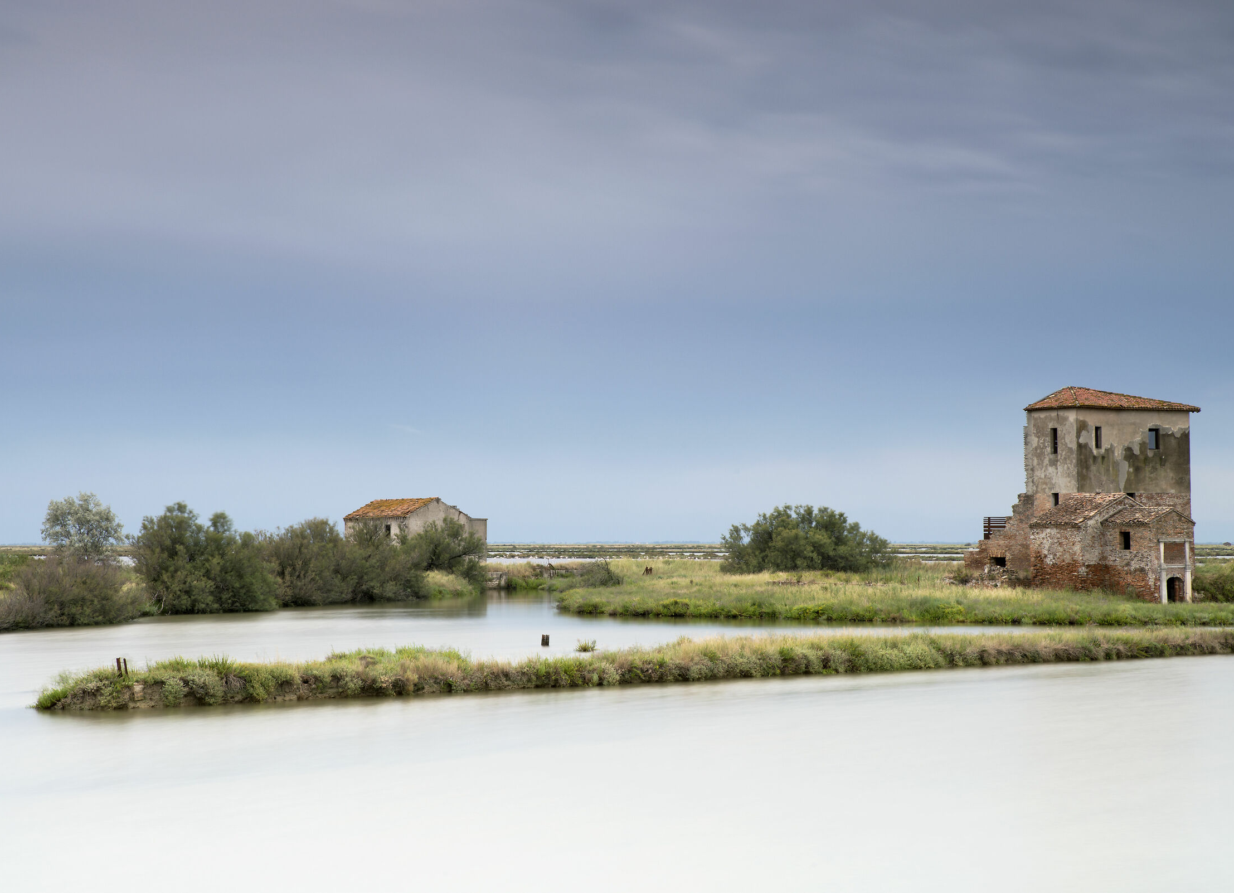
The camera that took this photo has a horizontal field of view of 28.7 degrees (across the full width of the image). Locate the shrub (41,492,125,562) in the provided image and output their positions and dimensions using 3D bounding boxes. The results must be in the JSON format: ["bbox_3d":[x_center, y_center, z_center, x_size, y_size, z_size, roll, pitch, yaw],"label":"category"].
[{"bbox_3d":[-34.920,6.097,157.884,5.370,6.250,5.000,0,-2,0],"label":"shrub"}]

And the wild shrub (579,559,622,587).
[{"bbox_3d":[-1.162,9.129,174.774,3.080,2.070,2.700,0,-2,0],"label":"wild shrub"}]

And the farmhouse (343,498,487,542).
[{"bbox_3d":[-19.290,8.695,231.739,9.600,7.380,9.800,2,-3,-42],"label":"farmhouse"}]

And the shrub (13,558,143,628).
[{"bbox_3d":[-27.590,7.373,123.805,6.660,3.430,4.800,0,-2,0],"label":"shrub"}]

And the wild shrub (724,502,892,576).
[{"bbox_3d":[14.220,7.079,181.862,12.520,5.700,9.500,0,-2,0],"label":"wild shrub"}]

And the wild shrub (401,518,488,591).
[{"bbox_3d":[-14.265,8.891,199.805,6.970,6.000,6.200,0,-2,0],"label":"wild shrub"}]

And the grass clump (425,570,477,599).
[{"bbox_3d":[-14.170,11.640,205.700,4.300,2.200,5.500,0,-2,-4],"label":"grass clump"}]

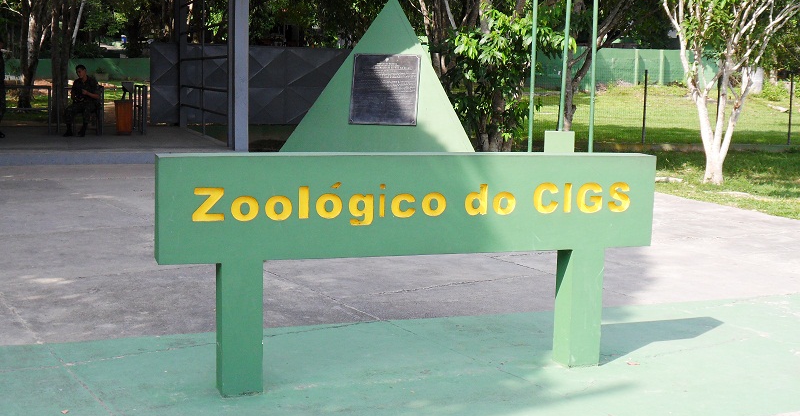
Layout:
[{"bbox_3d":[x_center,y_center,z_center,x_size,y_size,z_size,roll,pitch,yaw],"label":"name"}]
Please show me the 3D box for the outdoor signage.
[{"bbox_3d":[0.099,0.282,4.832,2.450,1.064,0.144,-1,8,-20],"label":"outdoor signage"}]

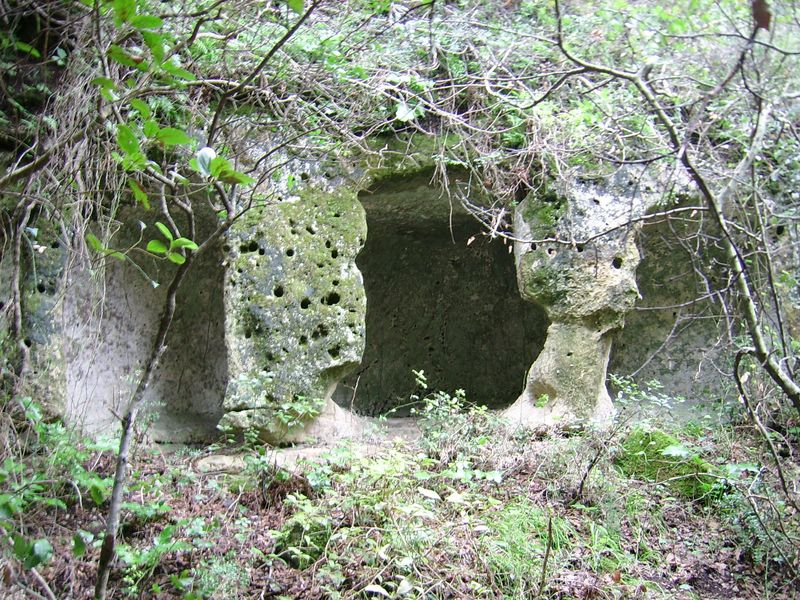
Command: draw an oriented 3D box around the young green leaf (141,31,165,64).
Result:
[{"bbox_3d":[-0.762,-0.783,2.500,0.068,0.099,0.040,0,-2,0],"label":"young green leaf"}]

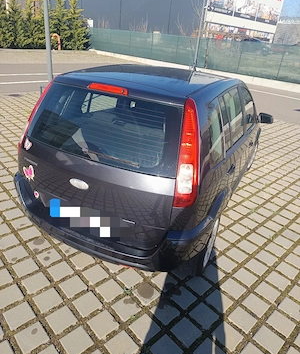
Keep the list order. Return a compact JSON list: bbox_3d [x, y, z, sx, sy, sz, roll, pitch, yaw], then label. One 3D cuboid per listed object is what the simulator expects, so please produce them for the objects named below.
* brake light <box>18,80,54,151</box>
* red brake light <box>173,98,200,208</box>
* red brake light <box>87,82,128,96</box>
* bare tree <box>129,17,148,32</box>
[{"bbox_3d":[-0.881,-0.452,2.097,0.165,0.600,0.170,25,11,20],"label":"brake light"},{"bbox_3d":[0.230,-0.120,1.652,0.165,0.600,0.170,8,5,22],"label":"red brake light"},{"bbox_3d":[-0.267,-0.572,1.808,0.300,0.045,0.050,17,18,21],"label":"red brake light"},{"bbox_3d":[-1.386,-15.440,30.261,2.122,3.798,2.122,3,27,-4],"label":"bare tree"}]

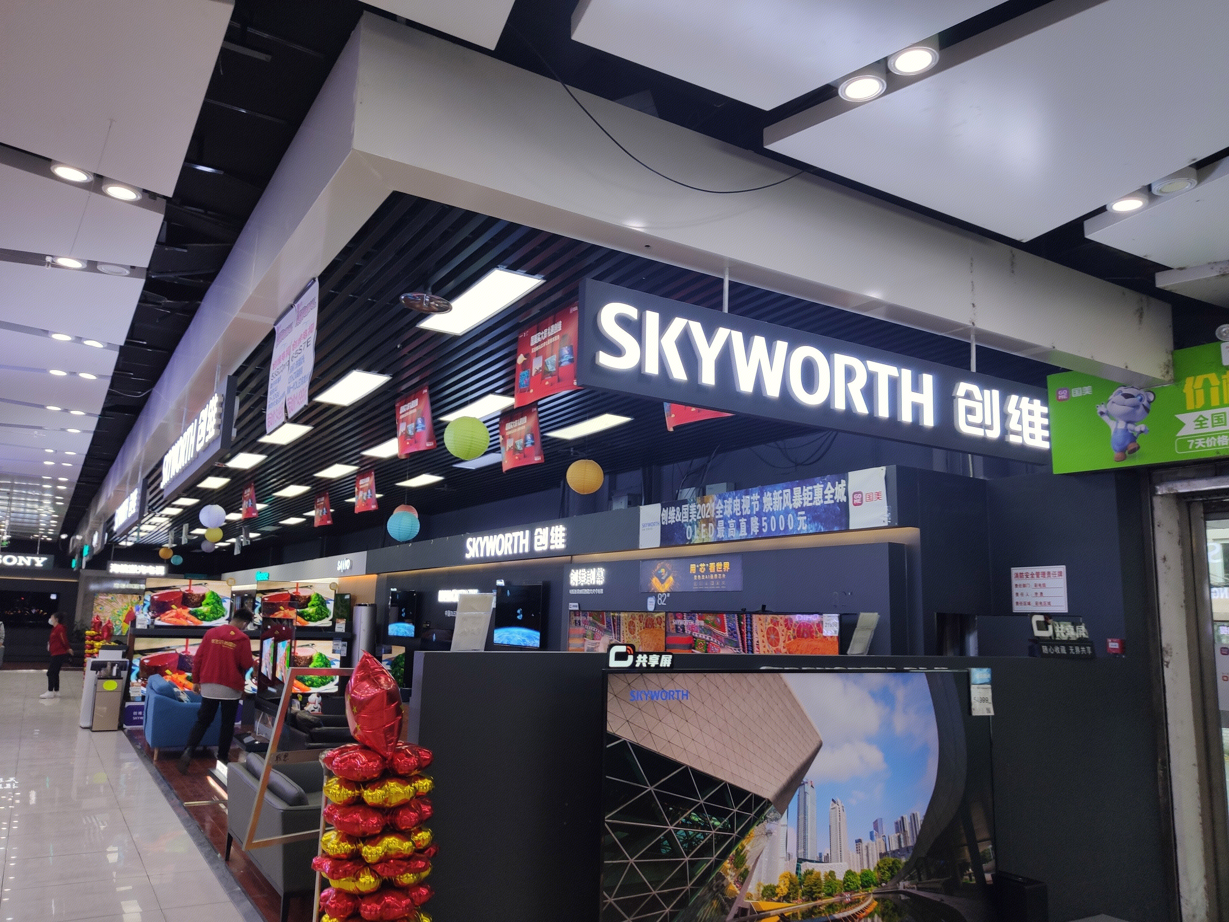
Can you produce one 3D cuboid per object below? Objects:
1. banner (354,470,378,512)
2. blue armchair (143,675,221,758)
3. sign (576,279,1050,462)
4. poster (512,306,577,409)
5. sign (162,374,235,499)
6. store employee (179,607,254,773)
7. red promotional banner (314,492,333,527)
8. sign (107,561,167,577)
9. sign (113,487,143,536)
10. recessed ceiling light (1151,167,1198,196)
[{"bbox_3d":[-3.139,0.393,11.659,0.050,0.490,0.610,9,-12,-37],"label":"banner"},{"bbox_3d":[-5.179,3.067,11.173,0.750,0.930,0.840,8,-12,-33],"label":"blue armchair"},{"bbox_3d":[1.295,-0.384,4.947,3.380,0.500,0.120,7,-11,-31],"label":"sign"},{"bbox_3d":[-0.399,-0.600,5.368,0.040,0.485,0.670,8,-12,-35],"label":"poster"},{"bbox_3d":[-3.429,-0.095,7.484,0.120,0.500,3.340,7,-11,-31],"label":"sign"},{"bbox_3d":[-4.535,2.580,10.614,0.620,1.740,0.500,3,-10,-6],"label":"store employee"},{"bbox_3d":[-4.424,0.751,14.051,0.040,0.480,0.600,9,-12,-35],"label":"red promotional banner"},{"bbox_3d":[-14.435,3.291,27.975,1.650,0.390,0.120,7,-11,-31],"label":"sign"},{"bbox_3d":[-6.682,0.698,12.714,0.120,0.490,3.380,7,-11,-31],"label":"sign"},{"bbox_3d":[2.704,-1.387,4.466,0.190,0.090,0.190,7,-11,-31],"label":"recessed ceiling light"}]

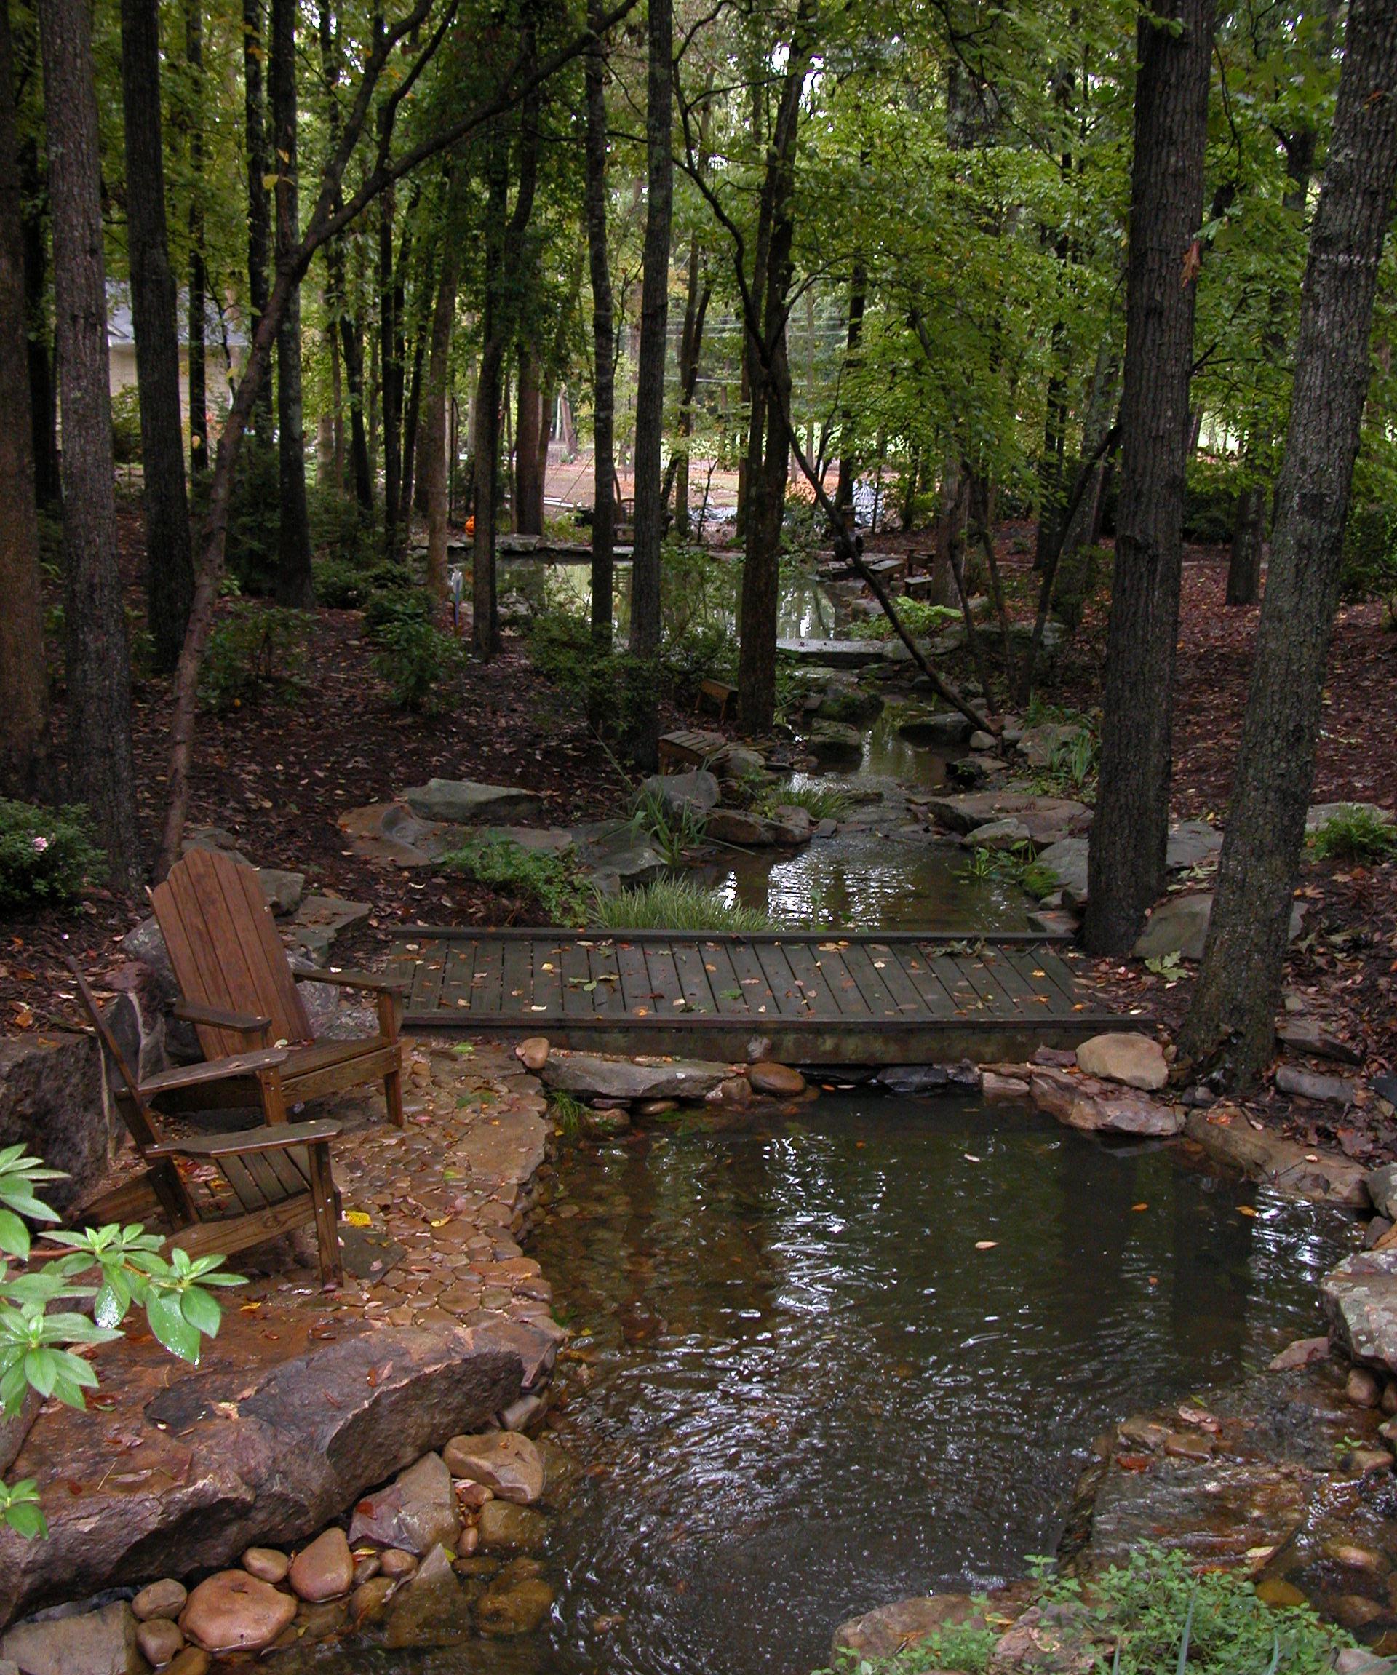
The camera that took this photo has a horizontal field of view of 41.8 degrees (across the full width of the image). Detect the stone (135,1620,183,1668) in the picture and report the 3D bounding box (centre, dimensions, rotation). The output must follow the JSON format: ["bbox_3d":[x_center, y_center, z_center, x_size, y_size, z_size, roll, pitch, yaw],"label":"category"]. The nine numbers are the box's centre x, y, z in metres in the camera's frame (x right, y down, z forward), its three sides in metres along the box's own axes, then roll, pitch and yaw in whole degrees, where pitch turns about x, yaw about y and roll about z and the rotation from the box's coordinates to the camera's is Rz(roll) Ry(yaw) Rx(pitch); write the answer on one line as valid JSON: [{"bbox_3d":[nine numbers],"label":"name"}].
[{"bbox_3d":[-1.374,2.057,4.664,0.125,0.100,0.120,1,14,0],"label":"stone"}]

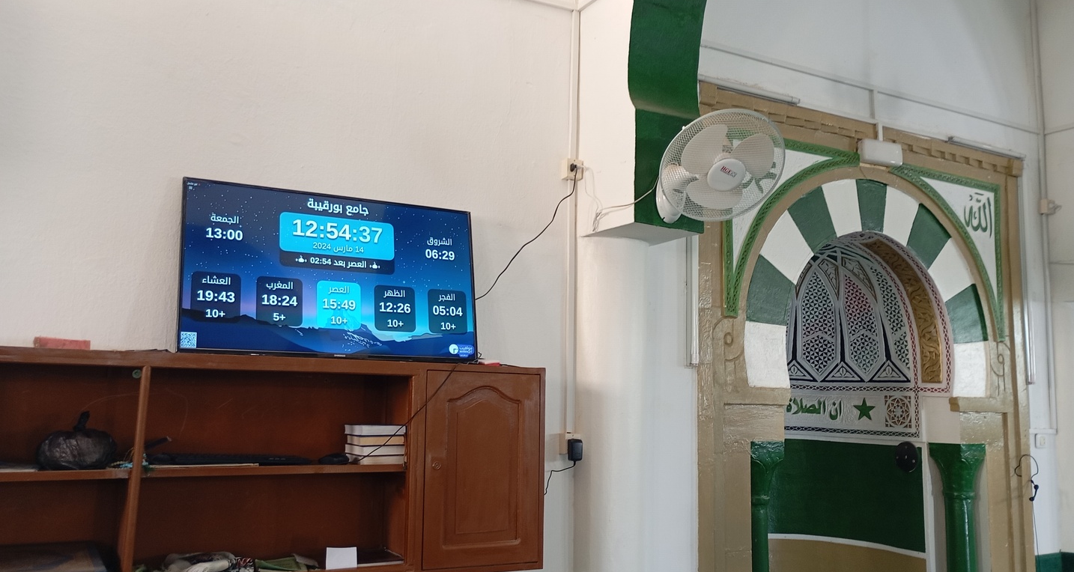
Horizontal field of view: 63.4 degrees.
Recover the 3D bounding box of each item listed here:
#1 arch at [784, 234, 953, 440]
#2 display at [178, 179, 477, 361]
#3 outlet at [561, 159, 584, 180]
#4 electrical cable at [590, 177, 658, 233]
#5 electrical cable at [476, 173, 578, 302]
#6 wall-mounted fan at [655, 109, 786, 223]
[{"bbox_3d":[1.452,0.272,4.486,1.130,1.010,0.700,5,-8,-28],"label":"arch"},{"bbox_3d":[-0.660,-0.028,2.872,0.970,0.562,0.060,5,-20,-28],"label":"display"},{"bbox_3d":[0.140,-0.448,3.414,0.075,0.078,0.044,5,-8,-28],"label":"outlet"},{"bbox_3d":[0.315,-0.323,3.223,0.100,0.220,0.330,5,-8,-28],"label":"electrical cable"},{"bbox_3d":[-0.032,-0.206,3.264,0.430,0.540,0.080,5,-8,-28],"label":"electrical cable"},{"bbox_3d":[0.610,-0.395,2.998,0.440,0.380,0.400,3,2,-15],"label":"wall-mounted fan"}]

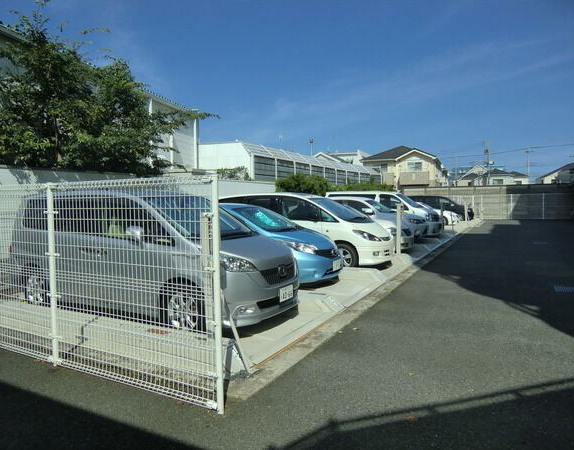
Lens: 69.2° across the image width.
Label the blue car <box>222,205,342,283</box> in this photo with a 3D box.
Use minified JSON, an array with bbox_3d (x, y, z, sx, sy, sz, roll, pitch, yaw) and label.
[{"bbox_3d":[-0.898,0.326,8.257,4.100,1.525,1.700,1,4,28],"label":"blue car"}]

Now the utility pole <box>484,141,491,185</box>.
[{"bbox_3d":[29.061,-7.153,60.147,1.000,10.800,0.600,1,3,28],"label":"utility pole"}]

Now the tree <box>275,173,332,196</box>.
[{"bbox_3d":[0.738,-0.862,19.242,2.000,2.900,3.000,1,3,28],"label":"tree"}]

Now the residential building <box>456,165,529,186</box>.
[{"bbox_3d":[33.593,-5.990,68.004,11.800,7.600,9.000,1,3,28],"label":"residential building"}]

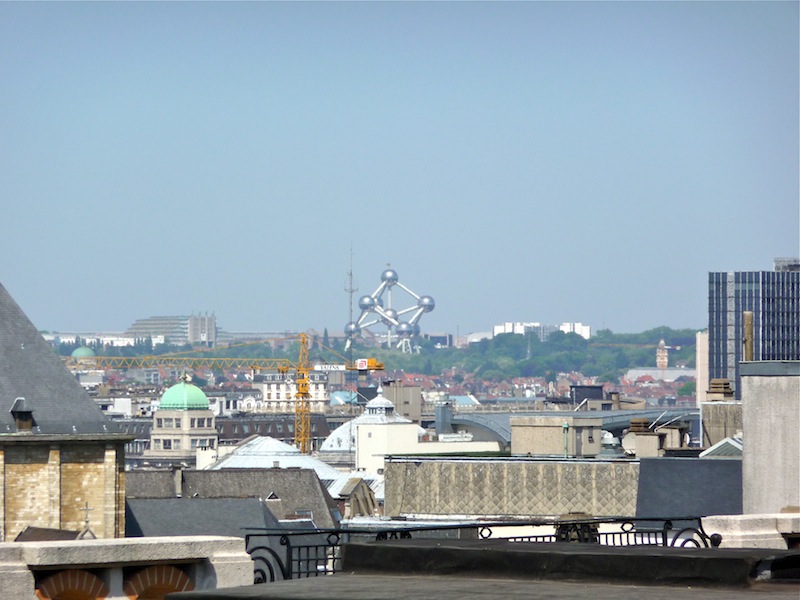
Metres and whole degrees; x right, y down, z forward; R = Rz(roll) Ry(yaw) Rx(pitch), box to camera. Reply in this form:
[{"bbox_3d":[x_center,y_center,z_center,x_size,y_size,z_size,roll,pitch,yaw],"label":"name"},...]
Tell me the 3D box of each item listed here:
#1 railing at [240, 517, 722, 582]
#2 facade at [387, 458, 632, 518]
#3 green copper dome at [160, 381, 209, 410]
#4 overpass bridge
[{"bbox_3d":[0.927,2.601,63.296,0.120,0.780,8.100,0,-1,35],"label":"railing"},{"bbox_3d":[6.548,11.011,380.000,15.200,3.400,3.000,0,-1,28],"label":"facade"},{"bbox_3d":[-36.633,16.285,1100.000,8.100,5.000,8.100,0,-1,0],"label":"green copper dome"},{"bbox_3d":[16.049,12.216,620.000,24.300,4.200,9.000,0,-1,0],"label":"overpass bridge"}]

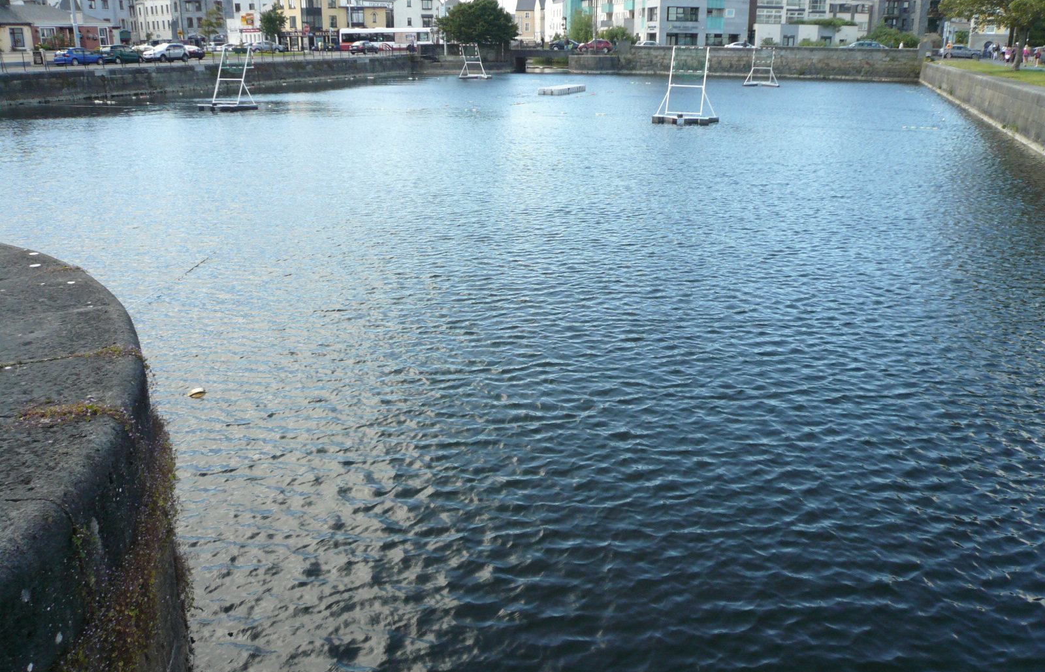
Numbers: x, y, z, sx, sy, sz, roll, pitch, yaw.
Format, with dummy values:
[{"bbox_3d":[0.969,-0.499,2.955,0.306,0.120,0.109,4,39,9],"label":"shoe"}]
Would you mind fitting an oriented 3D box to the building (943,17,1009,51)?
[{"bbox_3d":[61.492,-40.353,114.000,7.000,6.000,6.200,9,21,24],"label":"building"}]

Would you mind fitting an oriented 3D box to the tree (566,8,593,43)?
[{"bbox_3d":[8.115,-43.091,119.206,3.800,5.900,3.700,0,19,0],"label":"tree"}]

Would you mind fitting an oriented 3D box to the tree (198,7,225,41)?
[{"bbox_3d":[-42.441,-41.769,115.583,3.700,6.200,3.600,-7,20,-19],"label":"tree"}]

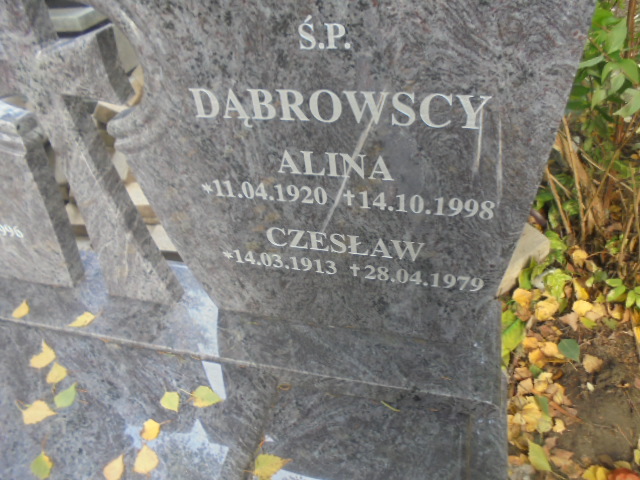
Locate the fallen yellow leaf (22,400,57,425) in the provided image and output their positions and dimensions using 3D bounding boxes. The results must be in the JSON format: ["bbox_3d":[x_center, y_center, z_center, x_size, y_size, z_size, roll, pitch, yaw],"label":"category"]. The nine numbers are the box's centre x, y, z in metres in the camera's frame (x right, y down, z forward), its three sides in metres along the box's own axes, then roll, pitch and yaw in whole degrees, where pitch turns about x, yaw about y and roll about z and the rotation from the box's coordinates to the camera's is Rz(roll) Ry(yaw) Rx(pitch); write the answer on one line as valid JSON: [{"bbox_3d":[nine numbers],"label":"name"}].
[{"bbox_3d":[-0.601,0.367,1.031,0.072,0.008,0.052,-24,50,-11],"label":"fallen yellow leaf"}]

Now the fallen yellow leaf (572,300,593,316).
[{"bbox_3d":[0.645,0.165,1.181,0.043,0.013,0.038,-33,50,-22],"label":"fallen yellow leaf"}]

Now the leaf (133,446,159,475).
[{"bbox_3d":[-0.338,0.430,0.934,0.051,0.008,0.045,19,56,23],"label":"leaf"}]

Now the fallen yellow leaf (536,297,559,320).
[{"bbox_3d":[0.607,0.185,1.289,0.068,0.020,0.048,-38,54,-21],"label":"fallen yellow leaf"}]

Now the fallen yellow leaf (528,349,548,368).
[{"bbox_3d":[0.547,0.300,1.204,0.040,0.015,0.041,-21,50,-9],"label":"fallen yellow leaf"}]

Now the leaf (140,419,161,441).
[{"bbox_3d":[-0.335,0.378,0.957,0.034,0.009,0.041,-2,48,8],"label":"leaf"}]

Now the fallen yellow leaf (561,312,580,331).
[{"bbox_3d":[0.678,0.212,1.283,0.051,0.015,0.049,-34,53,-19],"label":"fallen yellow leaf"}]

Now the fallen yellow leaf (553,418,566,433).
[{"bbox_3d":[0.559,0.435,1.118,0.024,0.010,0.038,16,55,22],"label":"fallen yellow leaf"}]

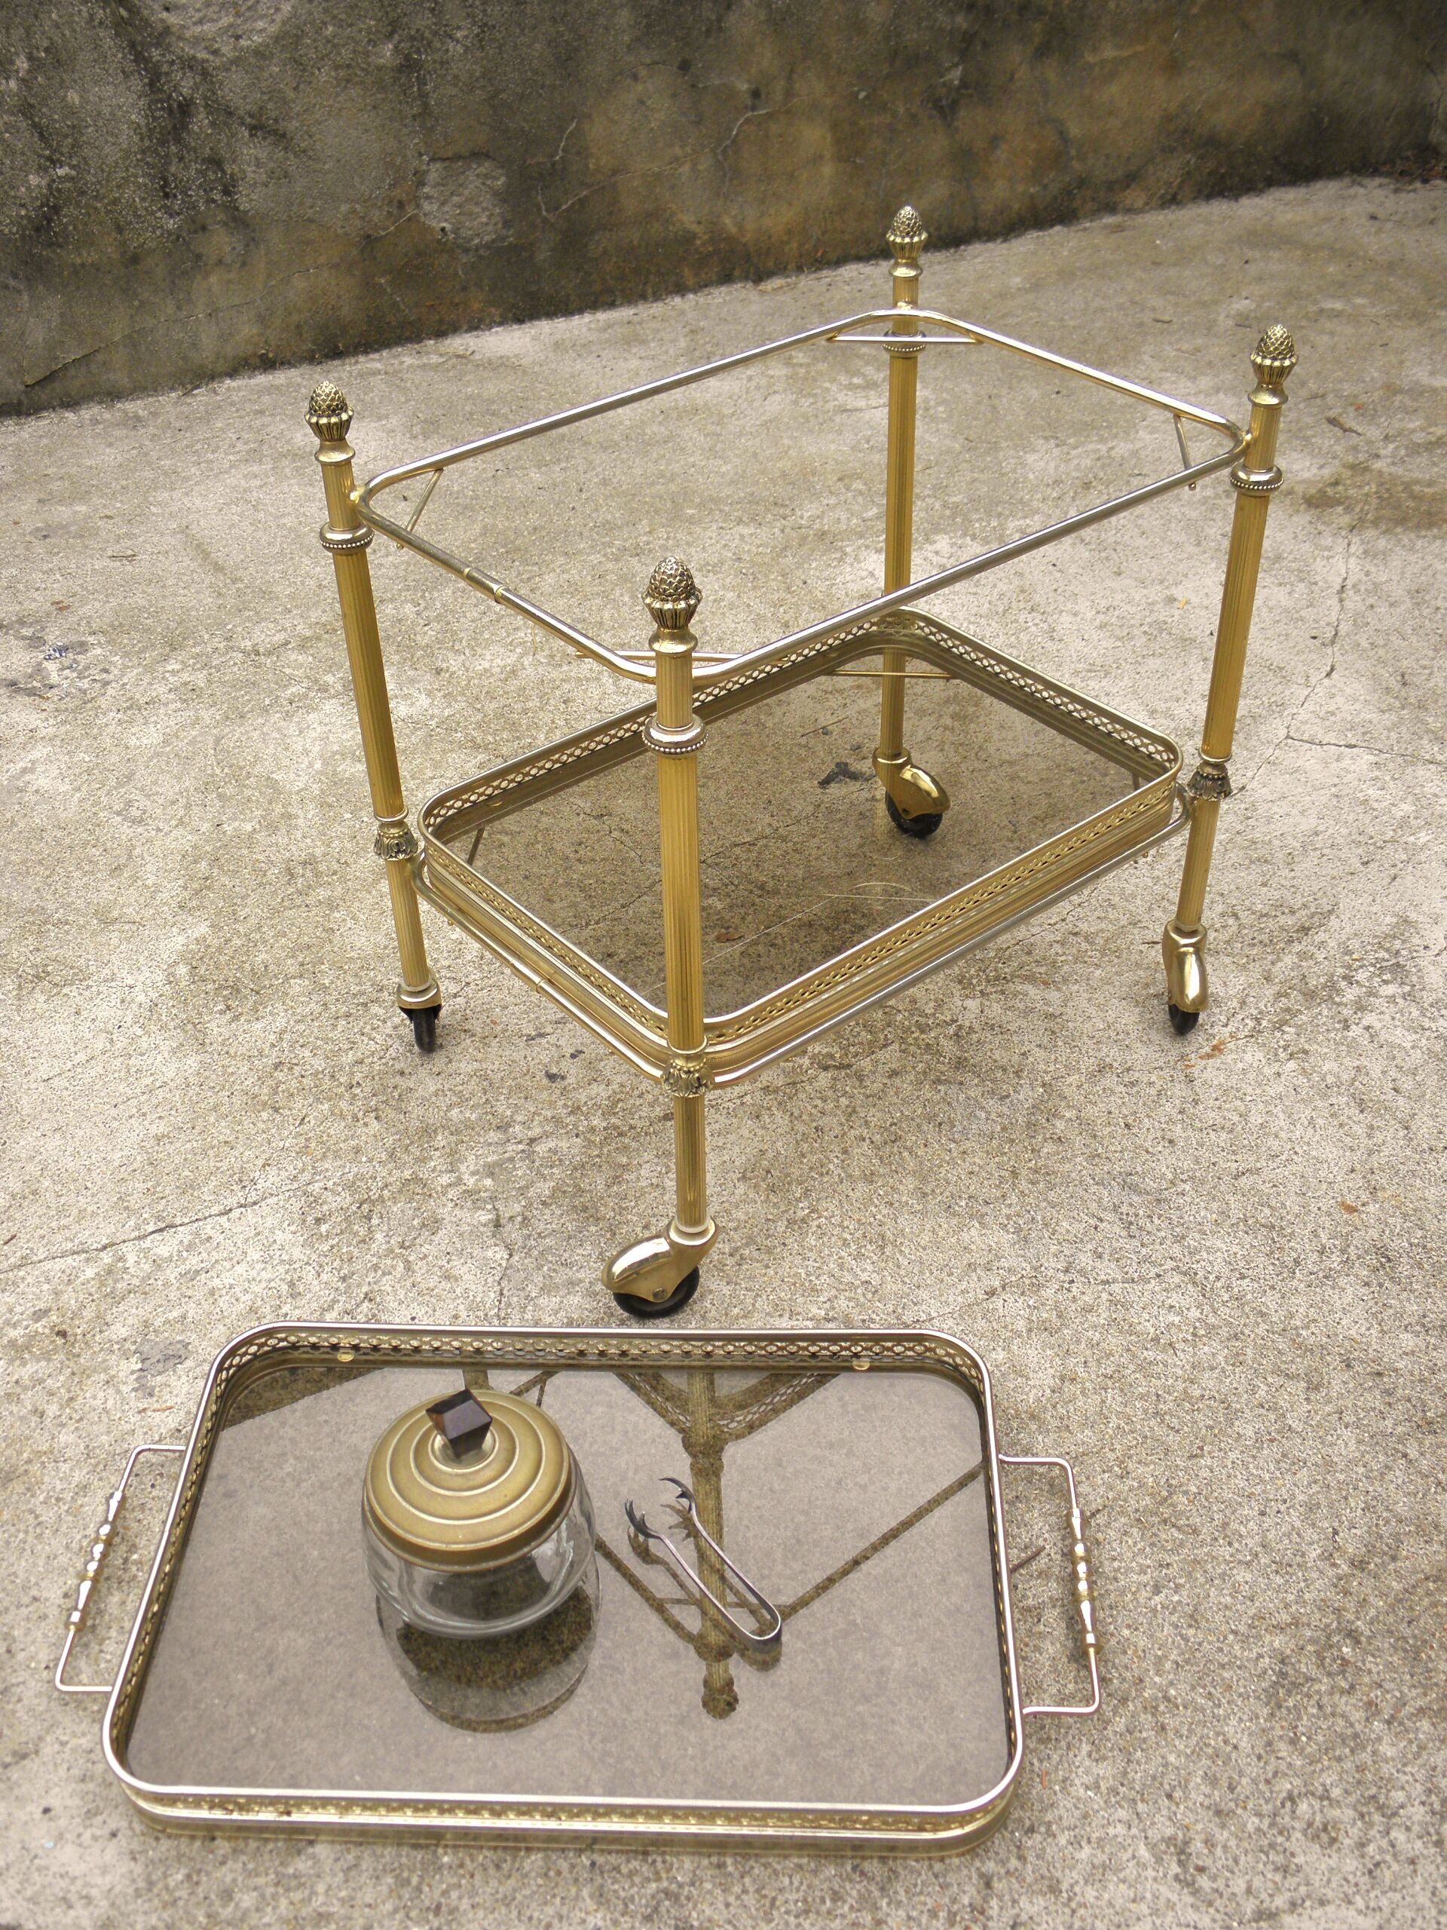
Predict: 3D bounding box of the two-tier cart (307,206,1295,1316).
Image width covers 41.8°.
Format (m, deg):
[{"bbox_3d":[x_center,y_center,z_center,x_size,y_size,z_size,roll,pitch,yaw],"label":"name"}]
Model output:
[{"bbox_3d":[0.068,-0.186,1.569,0.661,0.647,0.458,-28,45,-30],"label":"two-tier cart"}]

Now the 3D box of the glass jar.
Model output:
[{"bbox_3d":[-0.167,0.345,1.258,0.157,0.165,0.157,-1,38,1],"label":"glass jar"}]

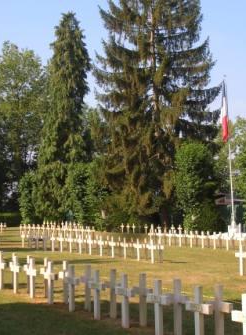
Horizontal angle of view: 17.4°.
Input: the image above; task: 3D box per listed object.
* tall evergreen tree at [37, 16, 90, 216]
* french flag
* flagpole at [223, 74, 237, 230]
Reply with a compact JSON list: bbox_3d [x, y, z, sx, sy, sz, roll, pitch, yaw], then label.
[{"bbox_3d":[-6.124,-4.941,82.500,5.800,22.000,5.800,-1,-3,0],"label":"tall evergreen tree"},{"bbox_3d":[6.433,-3.514,50.300,0.500,3.800,0.350,-1,-3,0],"label":"french flag"},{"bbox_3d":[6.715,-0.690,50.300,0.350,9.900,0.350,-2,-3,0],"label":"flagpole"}]

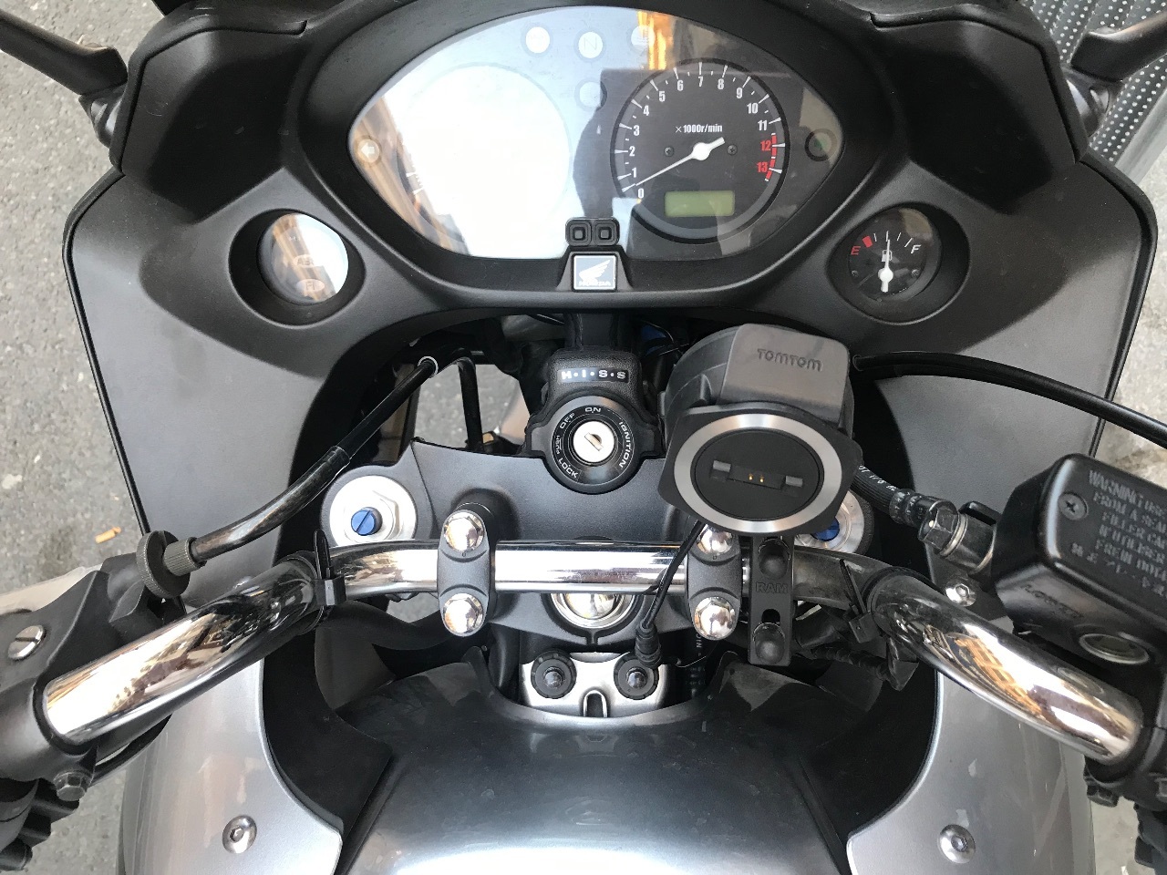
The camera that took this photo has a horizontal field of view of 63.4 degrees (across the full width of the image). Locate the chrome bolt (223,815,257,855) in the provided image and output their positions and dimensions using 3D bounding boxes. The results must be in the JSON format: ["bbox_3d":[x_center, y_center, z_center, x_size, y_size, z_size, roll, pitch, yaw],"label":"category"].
[{"bbox_3d":[-0.147,0.171,0.405,0.017,0.005,0.017,0,61,10],"label":"chrome bolt"}]

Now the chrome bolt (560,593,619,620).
[{"bbox_3d":[0.004,0.072,0.443,0.029,0.013,0.029,0,86,0],"label":"chrome bolt"}]

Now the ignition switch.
[{"bbox_3d":[0.005,-0.006,0.456,0.063,0.045,0.067,0,86,0],"label":"ignition switch"}]

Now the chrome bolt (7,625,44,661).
[{"bbox_3d":[-0.165,0.061,0.280,0.013,0.004,0.013,0,48,31],"label":"chrome bolt"}]

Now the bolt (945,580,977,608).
[{"bbox_3d":[0.132,0.055,0.330,0.011,0.005,0.011,0,52,-1],"label":"bolt"}]

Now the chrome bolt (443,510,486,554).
[{"bbox_3d":[-0.049,0.039,0.389,0.017,0.009,0.017,0,86,0],"label":"chrome bolt"}]

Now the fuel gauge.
[{"bbox_3d":[0.164,-0.100,0.508,0.050,0.028,0.050,1,106,3],"label":"fuel gauge"}]

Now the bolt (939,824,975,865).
[{"bbox_3d":[0.158,0.172,0.400,0.017,0.005,0.017,0,56,-8],"label":"bolt"}]

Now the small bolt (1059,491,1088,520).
[{"bbox_3d":[0.131,0.018,0.253,0.008,0.003,0.008,0,63,-3],"label":"small bolt"}]

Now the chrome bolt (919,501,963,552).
[{"bbox_3d":[0.112,0.028,0.296,0.013,0.015,0.015,30,90,8],"label":"chrome bolt"}]

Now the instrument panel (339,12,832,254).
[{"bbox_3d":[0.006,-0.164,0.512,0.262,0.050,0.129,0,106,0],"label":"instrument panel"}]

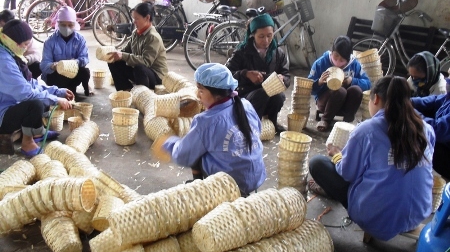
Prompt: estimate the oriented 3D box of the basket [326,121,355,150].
[{"bbox_3d":[0.685,0.064,2.630,0.180,0.155,0.180,11,24,-5],"label":"basket"}]

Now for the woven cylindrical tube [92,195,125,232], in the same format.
[{"bbox_3d":[-0.632,0.469,2.470,0.165,0.165,0.190,5,39,4],"label":"woven cylindrical tube"}]

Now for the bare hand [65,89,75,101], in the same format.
[{"bbox_3d":[-1.175,-0.231,3.450,0.100,0.085,0.080,10,21,17],"label":"bare hand"}]

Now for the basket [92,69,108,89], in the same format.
[{"bbox_3d":[-1.357,-0.497,4.924,0.142,0.172,0.142,3,20,0],"label":"basket"}]

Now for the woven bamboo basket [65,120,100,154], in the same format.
[{"bbox_3d":[-1.028,0.080,3.389,0.160,0.160,0.400,1,20,3],"label":"woven bamboo basket"}]

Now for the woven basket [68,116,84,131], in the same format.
[{"bbox_3d":[-1.198,0.008,3.664,0.155,0.140,0.155,0,22,0],"label":"woven basket"}]

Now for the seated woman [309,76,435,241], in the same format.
[{"bbox_3d":[0.824,0.122,2.560,0.500,0.850,0.620,-5,21,-21],"label":"seated woman"}]

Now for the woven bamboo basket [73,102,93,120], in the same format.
[{"bbox_3d":[-1.230,-0.125,3.945,0.170,0.155,0.170,3,20,0],"label":"woven bamboo basket"}]

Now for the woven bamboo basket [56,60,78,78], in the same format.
[{"bbox_3d":[-1.485,-0.534,4.300,0.165,0.175,0.175,3,14,-45],"label":"woven bamboo basket"}]

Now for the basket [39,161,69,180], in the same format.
[{"bbox_3d":[-1.075,0.295,2.887,0.200,0.200,0.180,-18,29,-41],"label":"basket"}]

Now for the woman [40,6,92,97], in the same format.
[{"bbox_3d":[-1.591,-0.791,4.652,0.500,0.870,0.580,1,20,-6],"label":"woman"}]

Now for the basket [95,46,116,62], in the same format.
[{"bbox_3d":[-1.197,-0.724,4.580,0.160,0.175,0.175,13,0,-26],"label":"basket"}]

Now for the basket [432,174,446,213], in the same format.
[{"bbox_3d":[1.198,0.414,2.719,0.200,0.220,0.200,3,20,0],"label":"basket"}]

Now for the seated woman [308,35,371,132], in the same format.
[{"bbox_3d":[1.032,-0.440,4.186,0.530,0.790,0.630,8,22,15],"label":"seated woman"}]

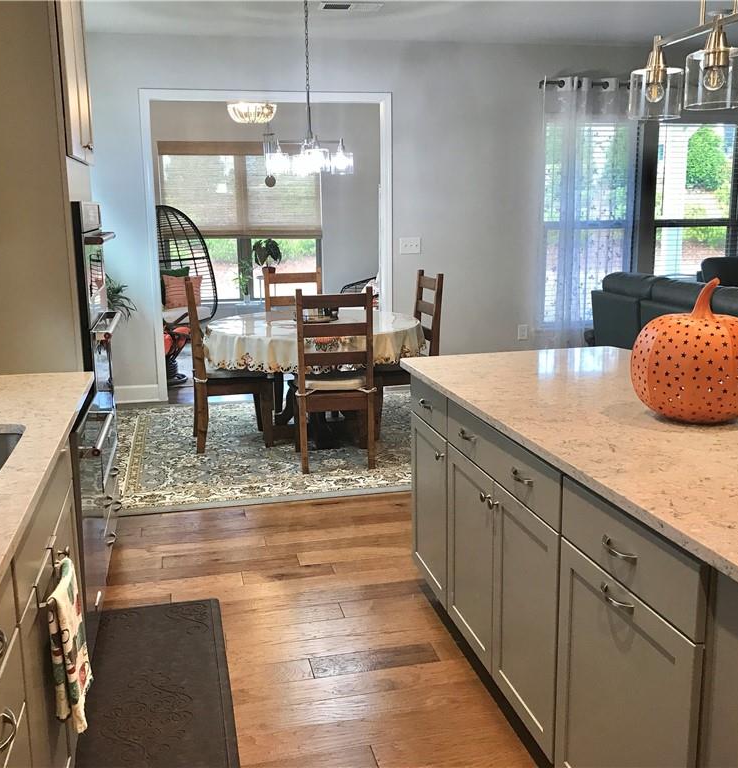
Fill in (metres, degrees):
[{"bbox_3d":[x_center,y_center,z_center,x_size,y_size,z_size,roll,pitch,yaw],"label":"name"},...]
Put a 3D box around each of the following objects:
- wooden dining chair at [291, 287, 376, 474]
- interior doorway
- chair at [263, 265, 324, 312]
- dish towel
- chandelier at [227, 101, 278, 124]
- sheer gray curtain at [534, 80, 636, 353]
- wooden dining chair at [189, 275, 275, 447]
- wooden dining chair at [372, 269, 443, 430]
[{"bbox_3d":[-0.207,-0.059,4.834,0.450,1.049,0.505,-2,12,-8],"label":"wooden dining chair"},{"bbox_3d":[-0.765,-1.095,6.636,1.930,2.376,0.148,-3,12,-13],"label":"interior doorway"},{"bbox_3d":[-0.513,-0.304,6.061,0.450,1.049,0.505,-3,12,-12],"label":"chair"},{"bbox_3d":[-0.605,0.538,1.697,0.069,0.305,0.286,-3,12,-13],"label":"dish towel"},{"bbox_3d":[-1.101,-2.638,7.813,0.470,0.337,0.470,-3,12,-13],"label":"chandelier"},{"bbox_3d":[1.835,-1.322,7.037,0.851,2.435,0.119,-3,12,-13],"label":"sheer gray curtain"},{"bbox_3d":[-0.884,-0.138,5.267,0.505,1.049,0.450,-4,12,-15],"label":"wooden dining chair"},{"bbox_3d":[0.200,-0.206,5.530,0.505,1.049,0.450,-4,12,-15],"label":"wooden dining chair"}]

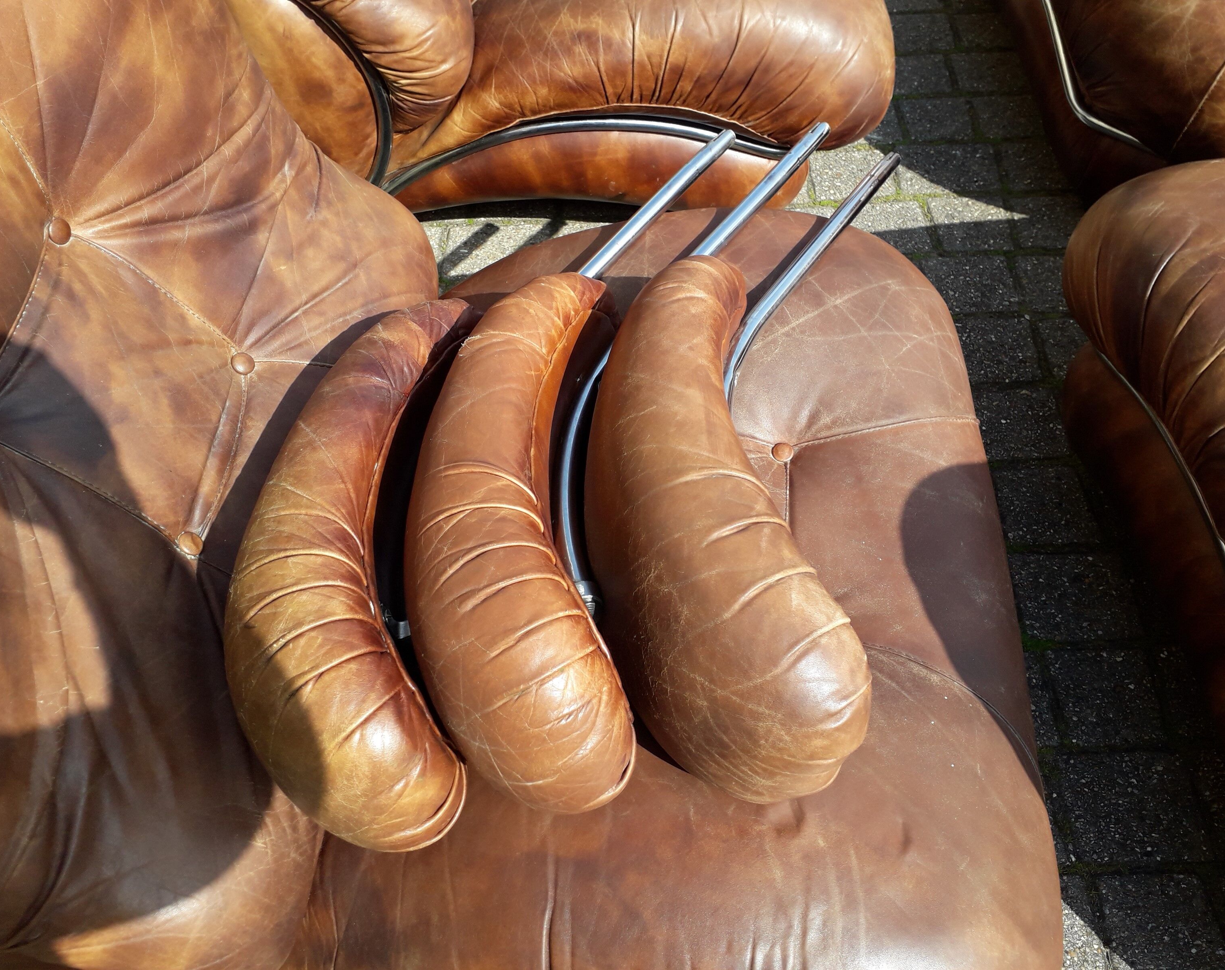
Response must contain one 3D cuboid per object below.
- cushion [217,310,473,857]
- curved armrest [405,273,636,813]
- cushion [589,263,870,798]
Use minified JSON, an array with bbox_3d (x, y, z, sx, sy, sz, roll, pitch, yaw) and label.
[{"bbox_3d":[-0.254,0.033,0.961,0.211,0.175,0.626,-6,57,-2],"label":"cushion"},{"bbox_3d":[-0.100,0.001,0.976,0.203,0.175,0.628,-4,57,0],"label":"curved armrest"},{"bbox_3d":[0.074,-0.006,0.970,0.223,0.180,0.628,-8,57,-3],"label":"cushion"}]

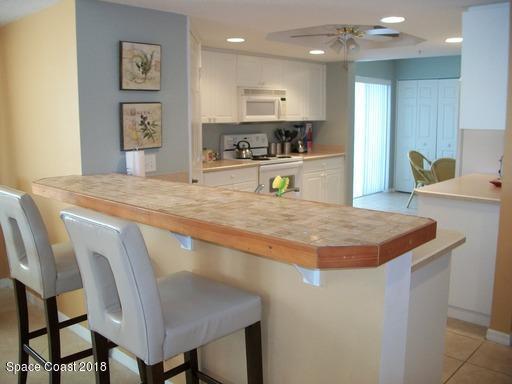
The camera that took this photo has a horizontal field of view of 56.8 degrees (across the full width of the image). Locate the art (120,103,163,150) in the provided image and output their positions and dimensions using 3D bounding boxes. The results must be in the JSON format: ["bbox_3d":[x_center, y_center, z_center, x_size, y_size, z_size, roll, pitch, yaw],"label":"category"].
[{"bbox_3d":[-0.836,-0.481,3.467,0.030,0.336,0.332,8,13,43],"label":"art"}]

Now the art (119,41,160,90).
[{"bbox_3d":[-0.828,-0.897,3.414,0.030,0.328,0.319,8,13,43],"label":"art"}]

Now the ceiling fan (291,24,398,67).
[{"bbox_3d":[0.882,-1.444,4.650,1.080,0.450,1.080,8,13,43],"label":"ceiling fan"}]

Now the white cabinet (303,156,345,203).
[{"bbox_3d":[0.717,-0.042,6.633,0.600,0.870,0.932,8,13,43],"label":"white cabinet"}]

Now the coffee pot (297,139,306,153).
[{"bbox_3d":[0.616,-0.631,6.410,0.125,0.190,0.125,8,12,43],"label":"coffee pot"}]

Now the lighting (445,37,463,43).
[{"bbox_3d":[2.082,-1.597,4.958,0.190,0.030,0.190,8,13,43],"label":"lighting"}]

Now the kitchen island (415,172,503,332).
[{"bbox_3d":[1.861,0.373,3.874,0.630,0.910,1.300,8,13,43],"label":"kitchen island"}]

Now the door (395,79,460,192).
[{"bbox_3d":[3.136,-0.948,8.401,1.350,2.020,0.050,8,13,43],"label":"door"}]

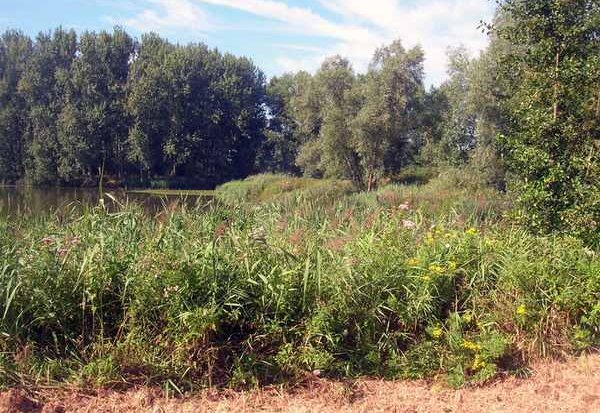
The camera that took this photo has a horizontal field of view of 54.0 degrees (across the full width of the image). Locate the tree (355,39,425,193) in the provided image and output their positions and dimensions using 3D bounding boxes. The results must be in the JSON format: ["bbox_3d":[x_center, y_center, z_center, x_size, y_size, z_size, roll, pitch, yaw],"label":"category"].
[{"bbox_3d":[5.775,-5.807,38.000,4.600,9.900,4.600,0,4,0],"label":"tree"}]

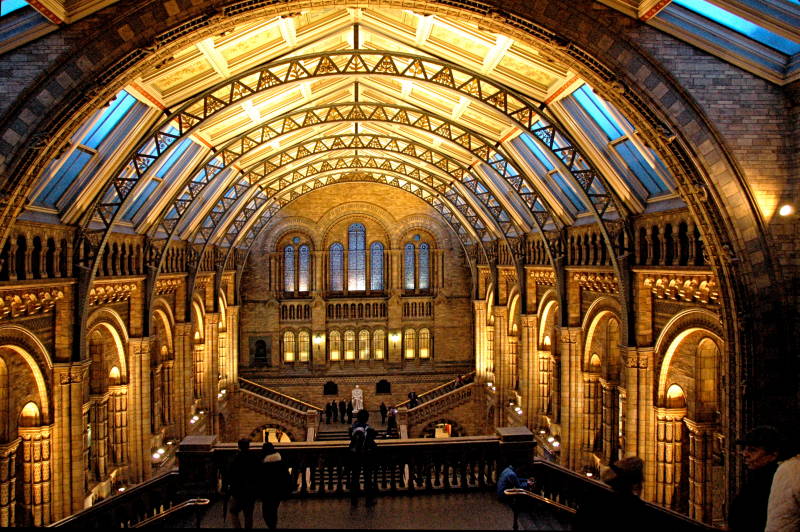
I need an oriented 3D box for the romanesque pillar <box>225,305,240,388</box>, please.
[{"bbox_3d":[-11.748,5.749,42.306,0.900,5.773,0.920,-1,0,-4],"label":"romanesque pillar"}]

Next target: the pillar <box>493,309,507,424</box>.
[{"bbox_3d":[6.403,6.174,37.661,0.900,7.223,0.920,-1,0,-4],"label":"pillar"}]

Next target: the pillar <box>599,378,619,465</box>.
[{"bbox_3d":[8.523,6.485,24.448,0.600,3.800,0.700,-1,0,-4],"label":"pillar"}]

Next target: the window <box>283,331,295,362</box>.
[{"bbox_3d":[-8.600,6.299,46.616,0.910,2.490,0.350,-1,0,-4],"label":"window"}]

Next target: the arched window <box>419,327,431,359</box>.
[{"bbox_3d":[1.938,6.149,47.414,0.950,2.410,0.350,-1,0,-4],"label":"arched window"}]

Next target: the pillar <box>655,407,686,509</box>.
[{"bbox_3d":[8.630,6.224,19.179,0.840,3.600,0.780,-1,0,-4],"label":"pillar"}]

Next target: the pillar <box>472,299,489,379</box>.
[{"bbox_3d":[5.937,5.350,43.639,0.900,5.623,0.920,-1,0,-4],"label":"pillar"}]

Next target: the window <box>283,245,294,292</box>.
[{"bbox_3d":[-8.586,0.214,46.586,0.850,3.690,0.350,-1,0,-4],"label":"window"}]

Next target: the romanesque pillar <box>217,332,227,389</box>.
[{"bbox_3d":[-12.917,6.785,43.505,0.750,4.300,0.750,-1,0,-4],"label":"romanesque pillar"}]

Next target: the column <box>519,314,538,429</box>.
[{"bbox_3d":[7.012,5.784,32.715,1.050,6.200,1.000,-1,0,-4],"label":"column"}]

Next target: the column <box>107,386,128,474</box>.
[{"bbox_3d":[-11.164,6.499,23.702,0.840,3.650,0.780,-1,0,-4],"label":"column"}]

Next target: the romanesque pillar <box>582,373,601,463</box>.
[{"bbox_3d":[8.474,6.730,26.458,0.780,4.000,0.750,-1,0,-4],"label":"romanesque pillar"}]

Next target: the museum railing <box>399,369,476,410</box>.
[{"bbox_3d":[2.862,9.684,47.009,6.200,2.950,0.350,-1,0,-4],"label":"museum railing"}]

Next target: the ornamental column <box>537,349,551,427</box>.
[{"bbox_3d":[7.815,6.691,32.480,0.750,4.150,0.750,-1,0,-4],"label":"ornamental column"}]

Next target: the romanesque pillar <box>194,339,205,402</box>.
[{"bbox_3d":[-12.070,6.302,35.666,0.840,3.750,0.780,-1,0,-4],"label":"romanesque pillar"}]

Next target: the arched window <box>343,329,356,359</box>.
[{"bbox_3d":[-3.917,6.229,46.971,0.940,2.430,0.350,-1,0,-4],"label":"arched window"}]

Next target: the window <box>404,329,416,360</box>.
[{"bbox_3d":[0.810,6.158,47.329,0.910,2.450,0.350,-1,0,-4],"label":"window"}]

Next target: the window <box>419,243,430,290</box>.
[{"bbox_3d":[1.963,0.059,47.313,0.880,3.746,0.300,-1,0,-4],"label":"window"}]

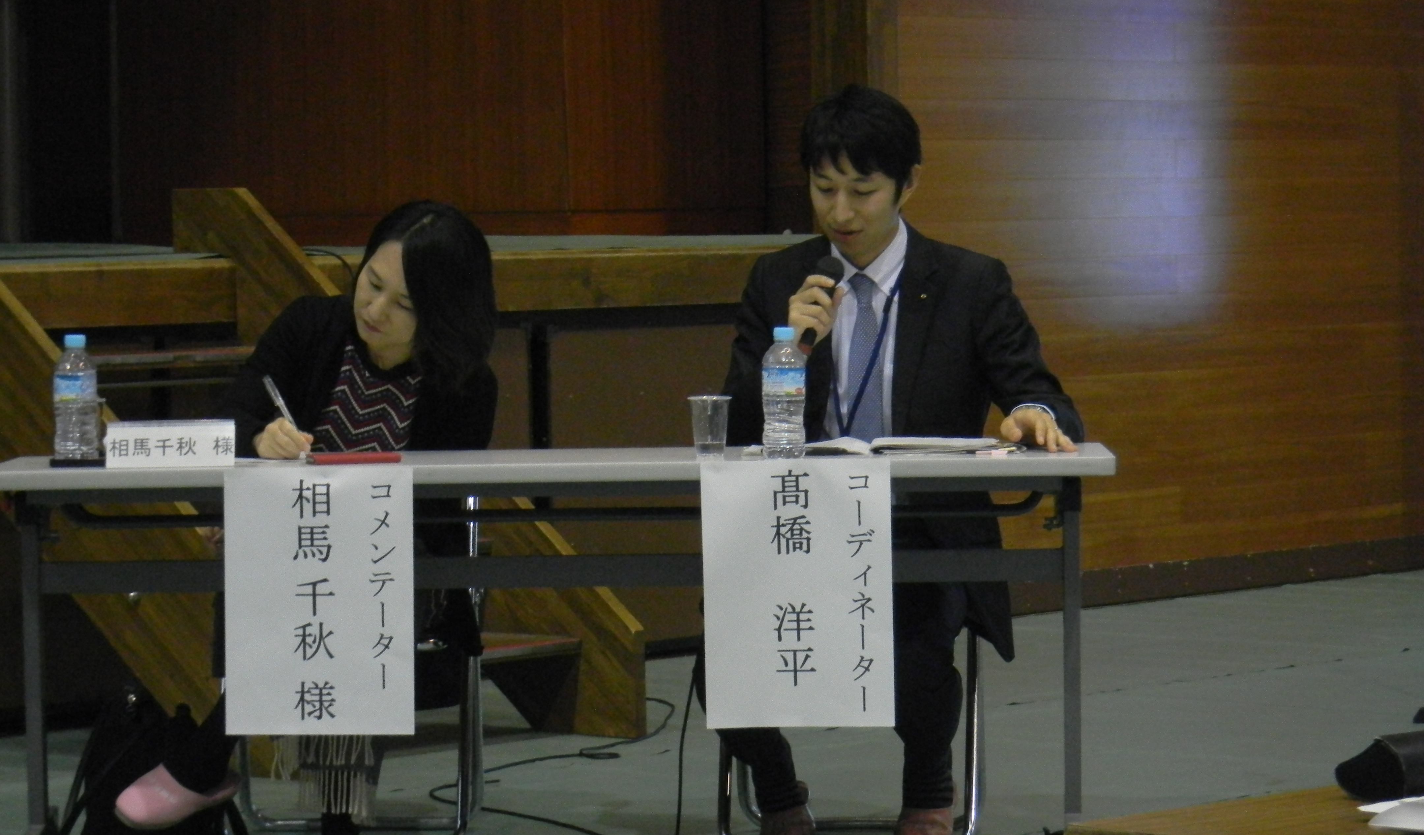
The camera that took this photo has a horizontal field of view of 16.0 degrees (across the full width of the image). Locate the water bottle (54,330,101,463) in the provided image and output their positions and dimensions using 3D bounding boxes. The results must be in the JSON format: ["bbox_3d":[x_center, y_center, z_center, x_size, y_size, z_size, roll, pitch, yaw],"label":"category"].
[{"bbox_3d":[-1.015,-0.029,8.080,0.068,0.208,0.068,-1,2,0],"label":"water bottle"}]

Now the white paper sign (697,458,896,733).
[{"bbox_3d":[0.136,0.278,7.970,0.297,0.420,0.008,-1,2,0],"label":"white paper sign"}]

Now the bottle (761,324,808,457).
[{"bbox_3d":[0.116,-0.039,8.100,0.068,0.211,0.068,-1,2,0],"label":"bottle"}]

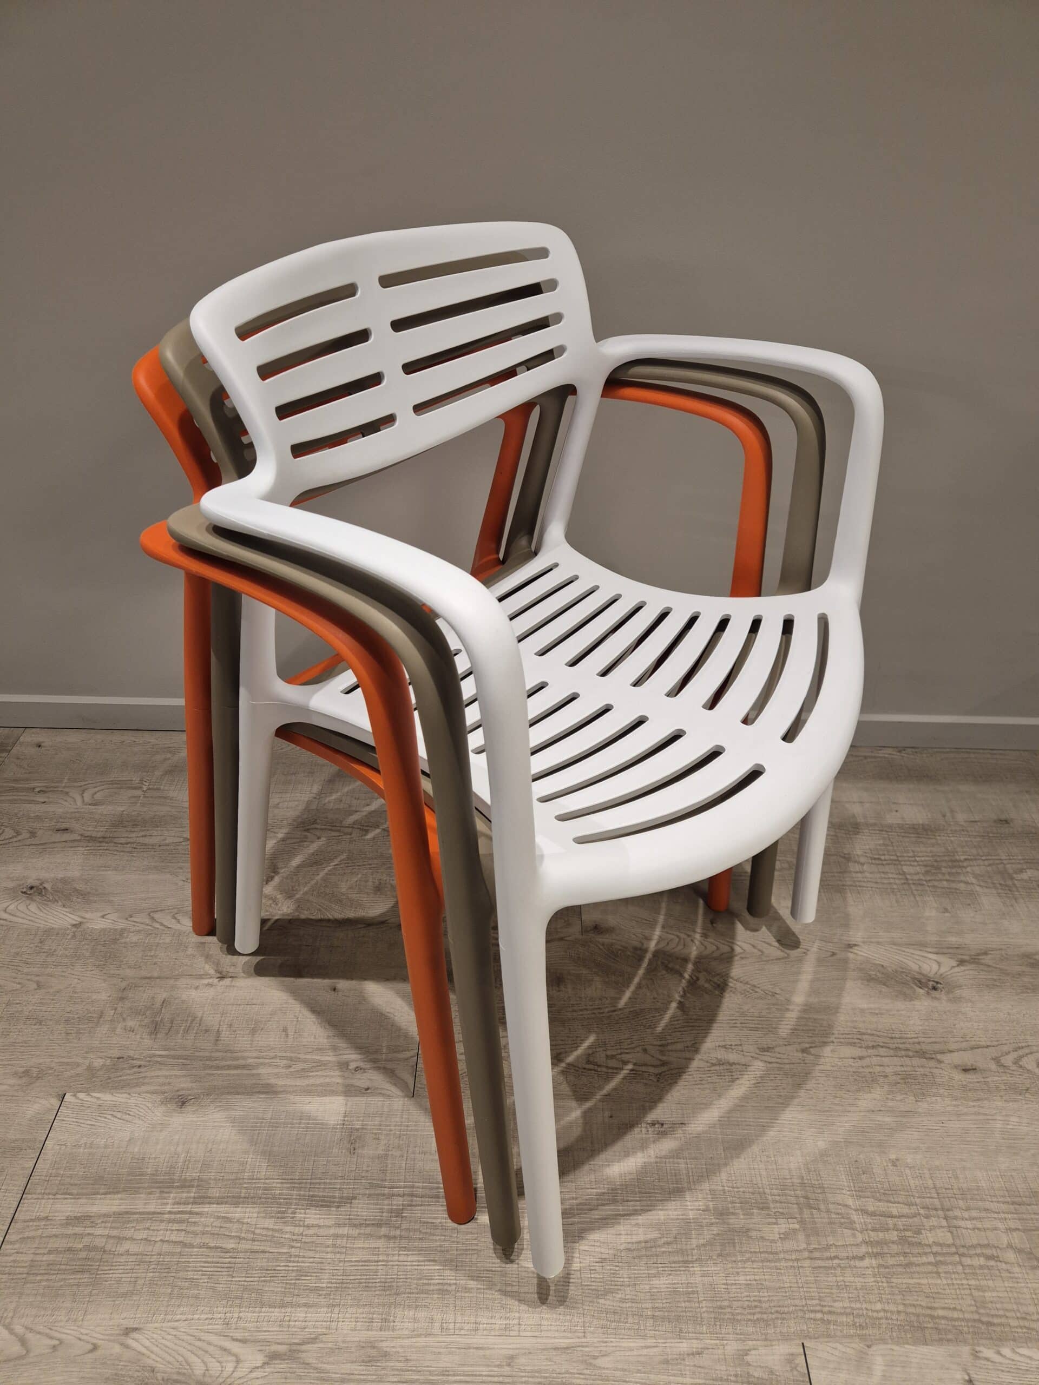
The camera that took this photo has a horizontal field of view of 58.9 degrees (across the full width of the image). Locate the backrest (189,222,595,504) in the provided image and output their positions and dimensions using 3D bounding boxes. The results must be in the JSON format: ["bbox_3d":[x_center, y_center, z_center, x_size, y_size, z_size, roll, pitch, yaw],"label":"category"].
[{"bbox_3d":[-0.087,-0.294,0.775,0.106,0.187,0.404,10,34,42],"label":"backrest"}]

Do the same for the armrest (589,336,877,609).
[{"bbox_3d":[0.203,-0.221,0.903,0.289,0.236,0.065,21,41,35],"label":"armrest"}]

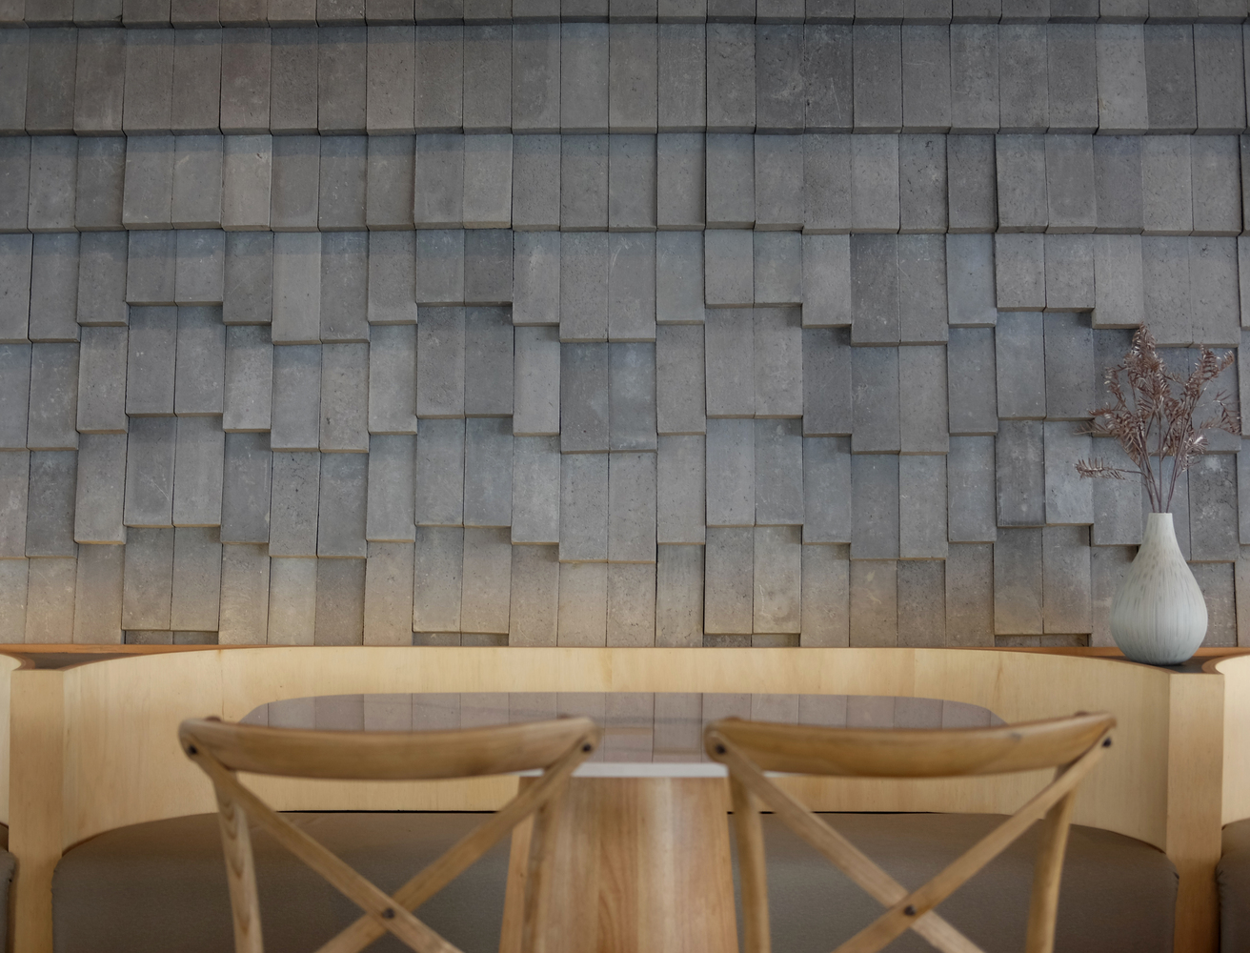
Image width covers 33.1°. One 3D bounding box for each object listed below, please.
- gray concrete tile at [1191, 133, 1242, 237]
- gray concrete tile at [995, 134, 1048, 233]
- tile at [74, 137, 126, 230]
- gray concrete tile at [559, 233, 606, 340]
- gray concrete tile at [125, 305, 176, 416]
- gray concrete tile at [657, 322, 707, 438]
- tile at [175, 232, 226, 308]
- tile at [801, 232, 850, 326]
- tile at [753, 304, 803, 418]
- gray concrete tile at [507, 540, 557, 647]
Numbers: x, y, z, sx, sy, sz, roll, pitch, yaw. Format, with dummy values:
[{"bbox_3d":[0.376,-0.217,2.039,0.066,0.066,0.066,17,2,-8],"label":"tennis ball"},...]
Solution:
[{"bbox_3d":[1.186,-0.585,4.237,0.098,0.199,0.050,0,-7,1],"label":"gray concrete tile"},{"bbox_3d":[0.782,-0.586,4.165,0.096,0.197,0.040,0,-8,0],"label":"gray concrete tile"},{"bbox_3d":[-1.078,-0.611,4.358,0.099,0.205,0.045,0,-9,0],"label":"tile"},{"bbox_3d":[-0.079,-0.373,4.189,0.095,0.215,0.043,0,-9,0],"label":"gray concrete tile"},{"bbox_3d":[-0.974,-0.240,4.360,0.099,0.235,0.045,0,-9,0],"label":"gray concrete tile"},{"bbox_3d":[0.112,-0.189,4.179,0.095,0.215,0.043,0,-9,0],"label":"gray concrete tile"},{"bbox_3d":[-0.860,-0.424,4.282,0.098,0.150,0.050,0,-7,1],"label":"tile"},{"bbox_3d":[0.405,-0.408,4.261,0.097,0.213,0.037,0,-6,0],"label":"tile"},{"bbox_3d":[0.304,-0.227,4.180,0.096,0.215,0.040,0,-7,0],"label":"tile"},{"bbox_3d":[-0.184,0.246,4.284,0.097,0.220,0.050,0,-7,1],"label":"gray concrete tile"}]

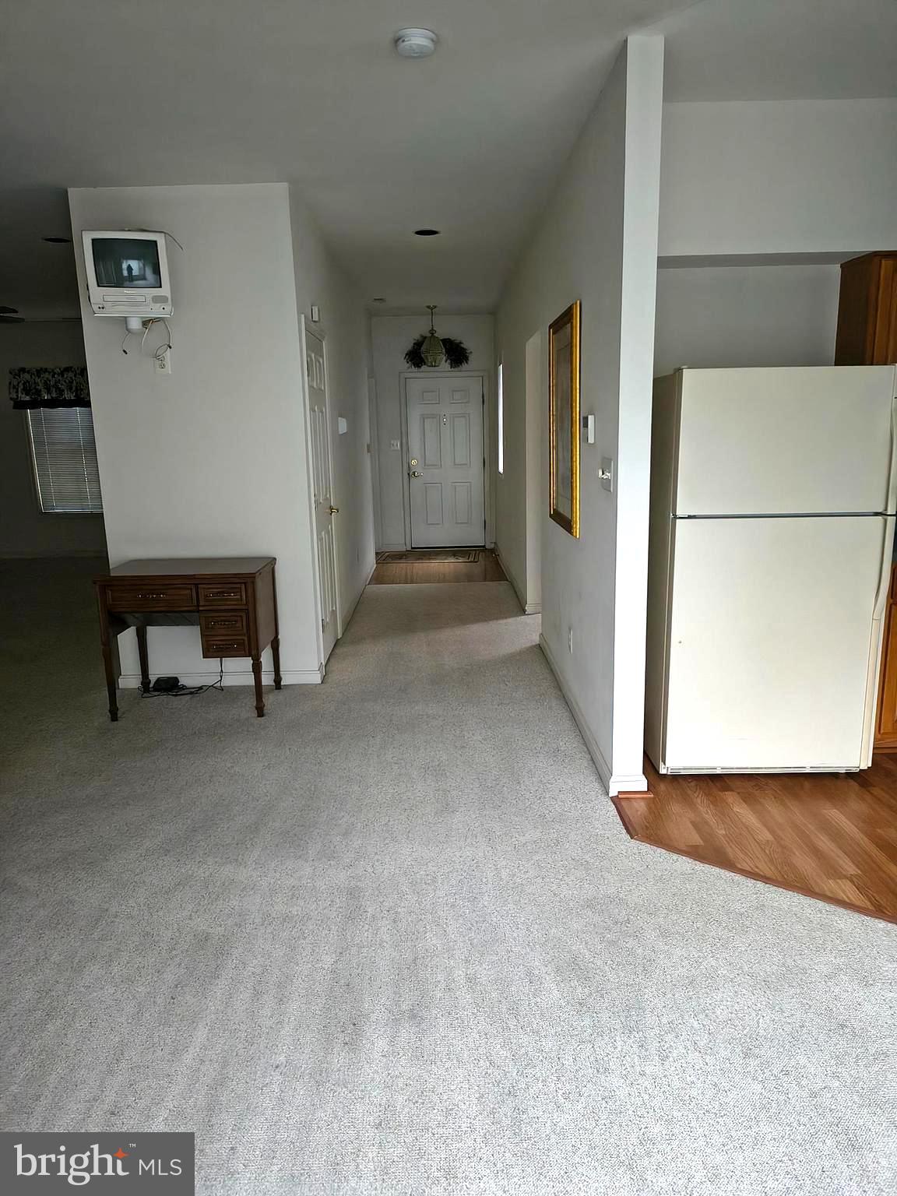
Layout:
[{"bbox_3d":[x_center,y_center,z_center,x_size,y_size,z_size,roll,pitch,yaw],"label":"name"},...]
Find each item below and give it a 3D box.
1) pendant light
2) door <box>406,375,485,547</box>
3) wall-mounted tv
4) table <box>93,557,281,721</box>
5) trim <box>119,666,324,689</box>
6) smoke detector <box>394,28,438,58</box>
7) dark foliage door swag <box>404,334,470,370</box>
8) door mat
[{"bbox_3d":[-0.173,-2.839,9.024,0.265,0.637,0.265,-1,12,0],"label":"pendant light"},{"bbox_3d":[-0.022,-1.615,10.004,0.912,2.035,0.045,-1,12,0],"label":"door"},{"bbox_3d":[-1.615,-1.642,4.227,0.370,0.385,0.360,-5,20,-15],"label":"wall-mounted tv"},{"bbox_3d":[-1.392,0.215,4.549,0.826,0.761,0.527,-1,12,0],"label":"table"},{"bbox_3d":[-1.351,0.483,4.928,1.194,0.080,0.020,-1,12,0],"label":"trim"},{"bbox_3d":[-0.107,-1.851,2.771,0.147,0.042,0.147,-1,12,0],"label":"smoke detector"},{"bbox_3d":[-0.125,-2.874,9.699,0.776,0.389,0.170,-1,12,0],"label":"dark foliage door swag"},{"bbox_3d":[-0.231,-0.480,9.622,1.164,0.012,0.816,-1,12,0],"label":"door mat"}]

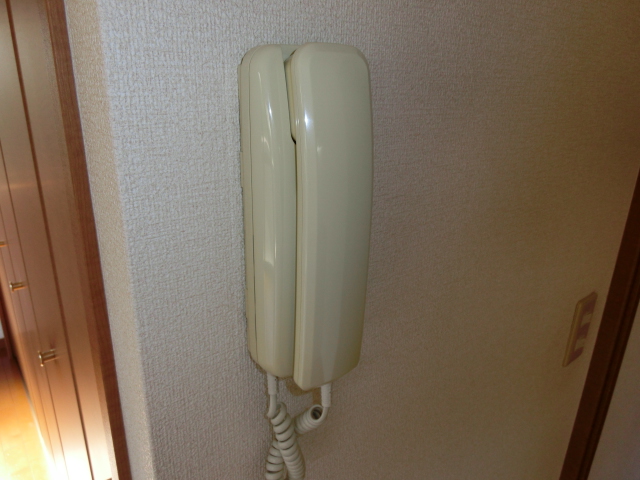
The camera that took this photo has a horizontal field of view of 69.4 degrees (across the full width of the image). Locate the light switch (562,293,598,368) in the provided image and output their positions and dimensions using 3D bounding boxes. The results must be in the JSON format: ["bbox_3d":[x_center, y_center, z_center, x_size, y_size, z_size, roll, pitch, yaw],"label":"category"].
[{"bbox_3d":[0.449,0.155,0.797,0.070,0.120,0.008,-14,25,-39],"label":"light switch"}]

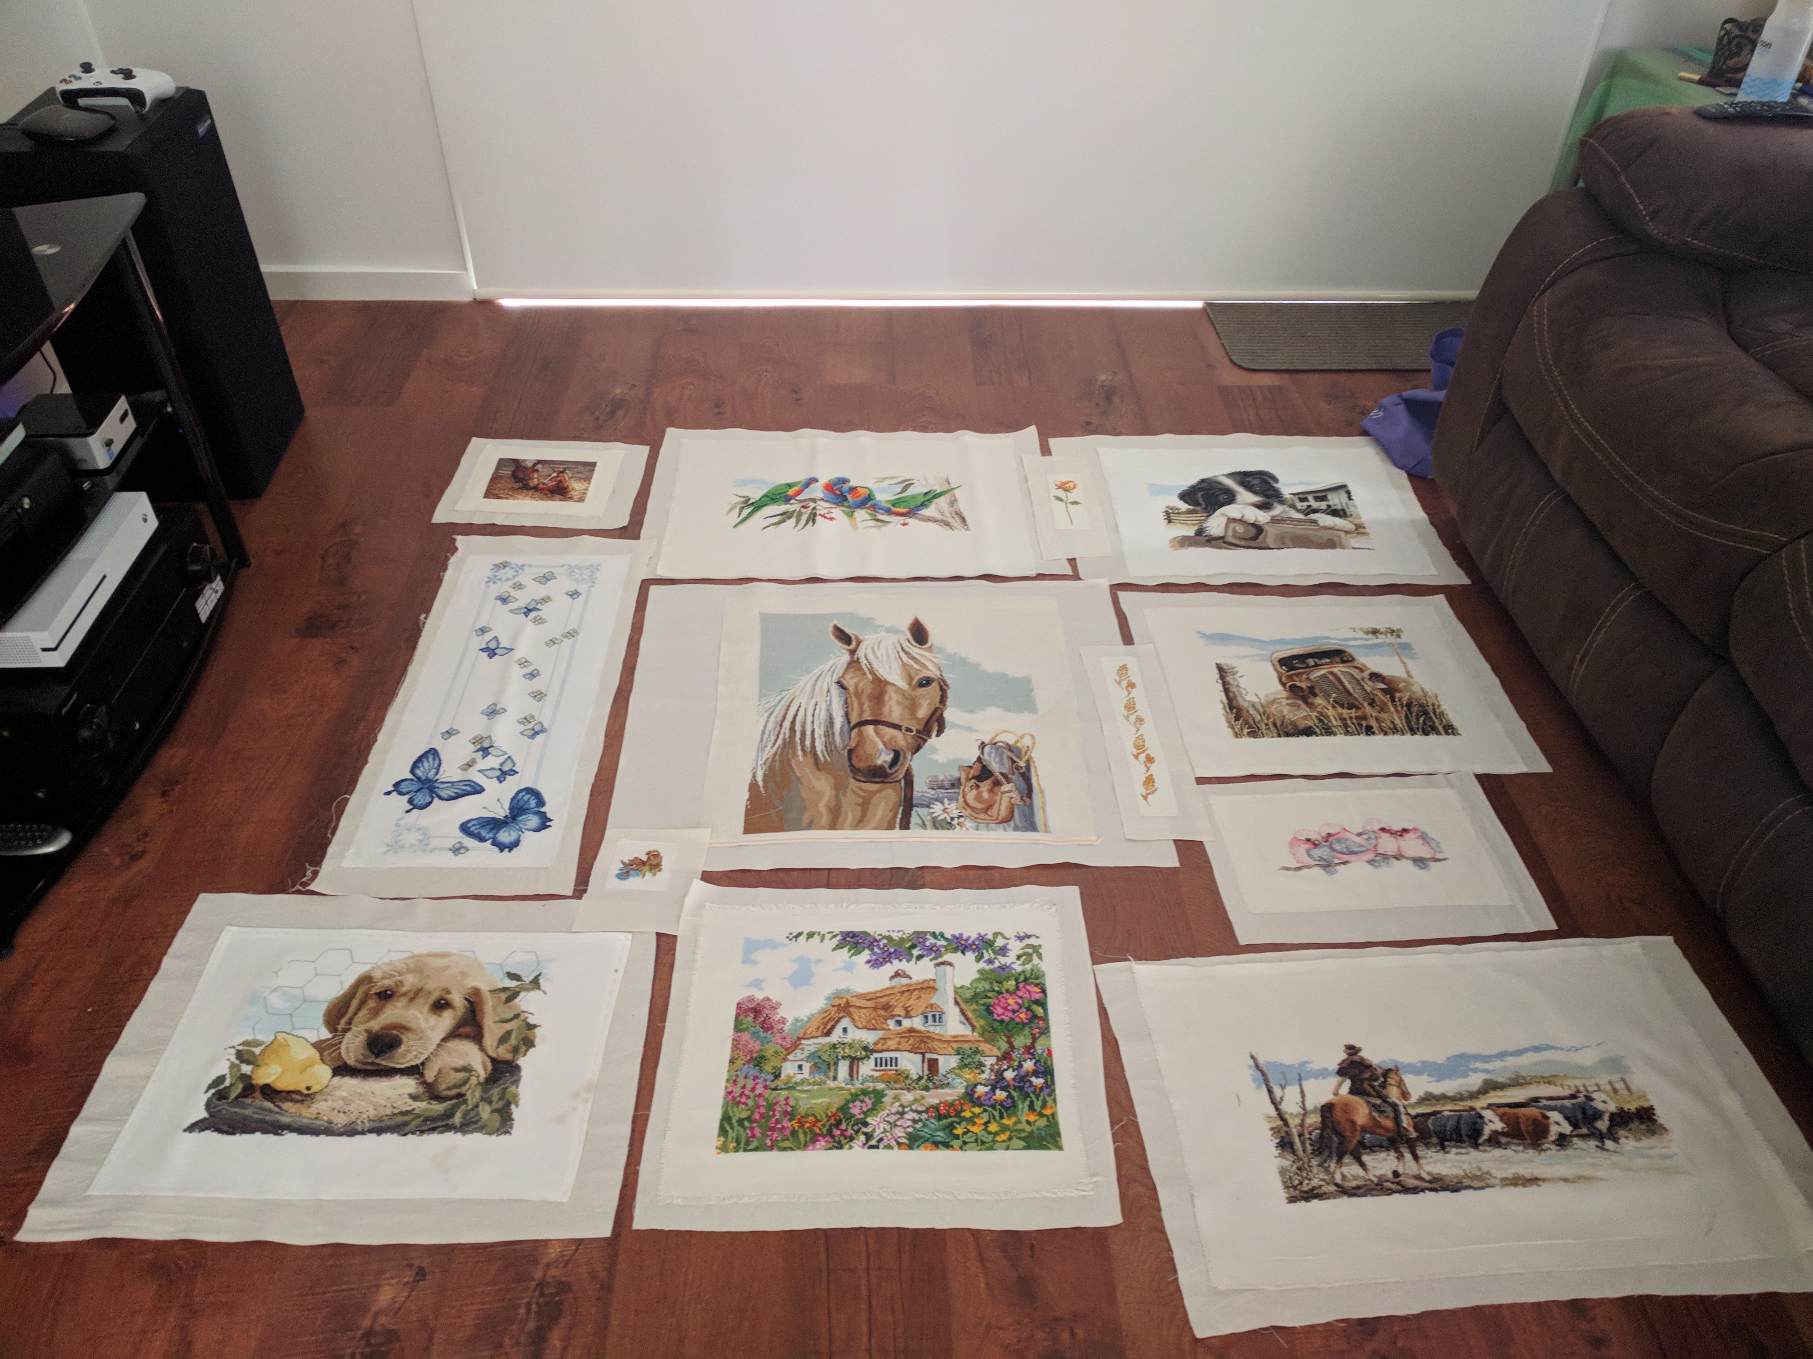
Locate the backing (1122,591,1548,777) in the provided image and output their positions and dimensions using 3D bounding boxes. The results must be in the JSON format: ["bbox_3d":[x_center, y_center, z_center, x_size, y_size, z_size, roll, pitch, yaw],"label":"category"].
[{"bbox_3d":[0.629,-0.008,2.024,0.509,0.010,0.415,-1,41,-4],"label":"backing"}]

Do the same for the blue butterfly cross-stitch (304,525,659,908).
[{"bbox_3d":[-0.571,0.011,1.946,0.323,0.010,0.746,1,41,-1],"label":"blue butterfly cross-stitch"}]

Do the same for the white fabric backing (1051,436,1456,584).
[{"bbox_3d":[0.586,-0.307,2.363,0.628,0.010,0.455,-1,41,-3],"label":"white fabric backing"}]

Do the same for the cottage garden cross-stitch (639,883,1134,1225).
[{"bbox_3d":[-0.027,0.399,1.530,0.488,0.010,0.448,1,41,-1],"label":"cottage garden cross-stitch"}]

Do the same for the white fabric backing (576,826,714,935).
[{"bbox_3d":[-0.329,0.244,1.692,0.134,0.010,0.172,4,41,2],"label":"white fabric backing"}]

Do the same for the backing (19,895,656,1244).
[{"bbox_3d":[-0.584,0.405,1.498,0.573,0.010,0.432,1,41,-2],"label":"backing"}]

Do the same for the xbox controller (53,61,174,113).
[{"bbox_3d":[-1.204,-0.898,2.054,0.153,0.061,0.102,-5,42,-8],"label":"xbox controller"}]

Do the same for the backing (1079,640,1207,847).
[{"bbox_3d":[0.331,0.075,1.915,0.114,0.010,0.393,-1,41,-4],"label":"backing"}]

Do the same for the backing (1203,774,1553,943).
[{"bbox_3d":[0.597,0.223,1.760,0.395,0.010,0.265,-2,41,-5],"label":"backing"}]

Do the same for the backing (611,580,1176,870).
[{"bbox_3d":[-0.028,0.040,1.938,0.728,0.010,0.597,0,41,-3],"label":"backing"}]

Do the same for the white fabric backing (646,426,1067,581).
[{"bbox_3d":[-0.084,-0.319,2.345,0.683,0.010,0.457,-1,41,-4],"label":"white fabric backing"}]

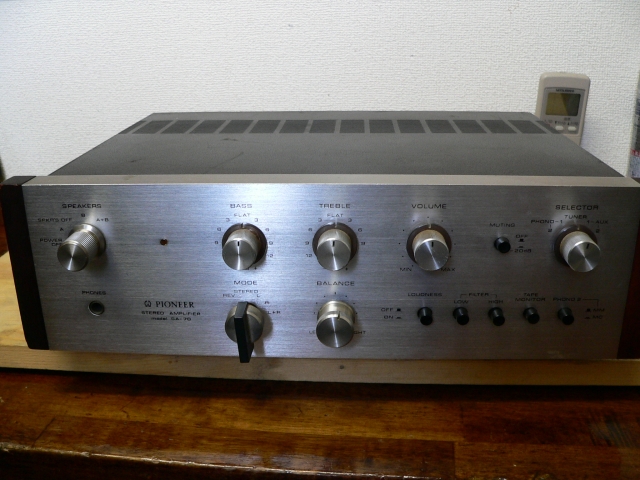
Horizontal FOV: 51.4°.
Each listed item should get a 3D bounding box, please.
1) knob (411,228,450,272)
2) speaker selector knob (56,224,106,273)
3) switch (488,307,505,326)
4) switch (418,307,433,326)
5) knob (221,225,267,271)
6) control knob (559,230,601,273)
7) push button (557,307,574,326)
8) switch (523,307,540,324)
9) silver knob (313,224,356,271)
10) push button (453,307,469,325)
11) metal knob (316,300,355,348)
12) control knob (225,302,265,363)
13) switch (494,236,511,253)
[{"bbox_3d":[0.072,0.007,0.431,0.030,0.030,0.019,0,20,3],"label":"knob"},{"bbox_3d":[-0.159,0.006,0.441,0.026,0.026,0.026,0,20,3],"label":"speaker selector knob"},{"bbox_3d":[0.119,0.052,0.446,0.009,0.009,0.011,0,20,3],"label":"switch"},{"bbox_3d":[0.072,0.052,0.450,0.009,0.009,0.010,0,20,3],"label":"switch"},{"bbox_3d":[-0.051,0.006,0.438,0.030,0.030,0.020,0,20,3],"label":"knob"},{"bbox_3d":[0.168,0.008,0.426,0.030,0.030,0.018,0,20,3],"label":"control knob"},{"bbox_3d":[0.166,0.052,0.448,0.010,0.010,0.009,0,20,3],"label":"push button"},{"bbox_3d":[0.142,0.051,0.446,0.009,0.009,0.009,0,20,3],"label":"switch"},{"bbox_3d":[0.010,0.007,0.434,0.030,0.030,0.020,0,20,3],"label":"silver knob"},{"bbox_3d":[0.096,0.052,0.448,0.009,0.009,0.010,0,20,3],"label":"push button"},{"bbox_3d":[0.011,0.057,0.450,0.026,0.026,0.019,0,20,3],"label":"metal knob"},{"bbox_3d":[-0.051,0.063,0.457,0.025,0.034,0.024,0,20,3],"label":"control knob"},{"bbox_3d":[0.119,0.004,0.430,0.009,0.009,0.008,0,20,3],"label":"switch"}]

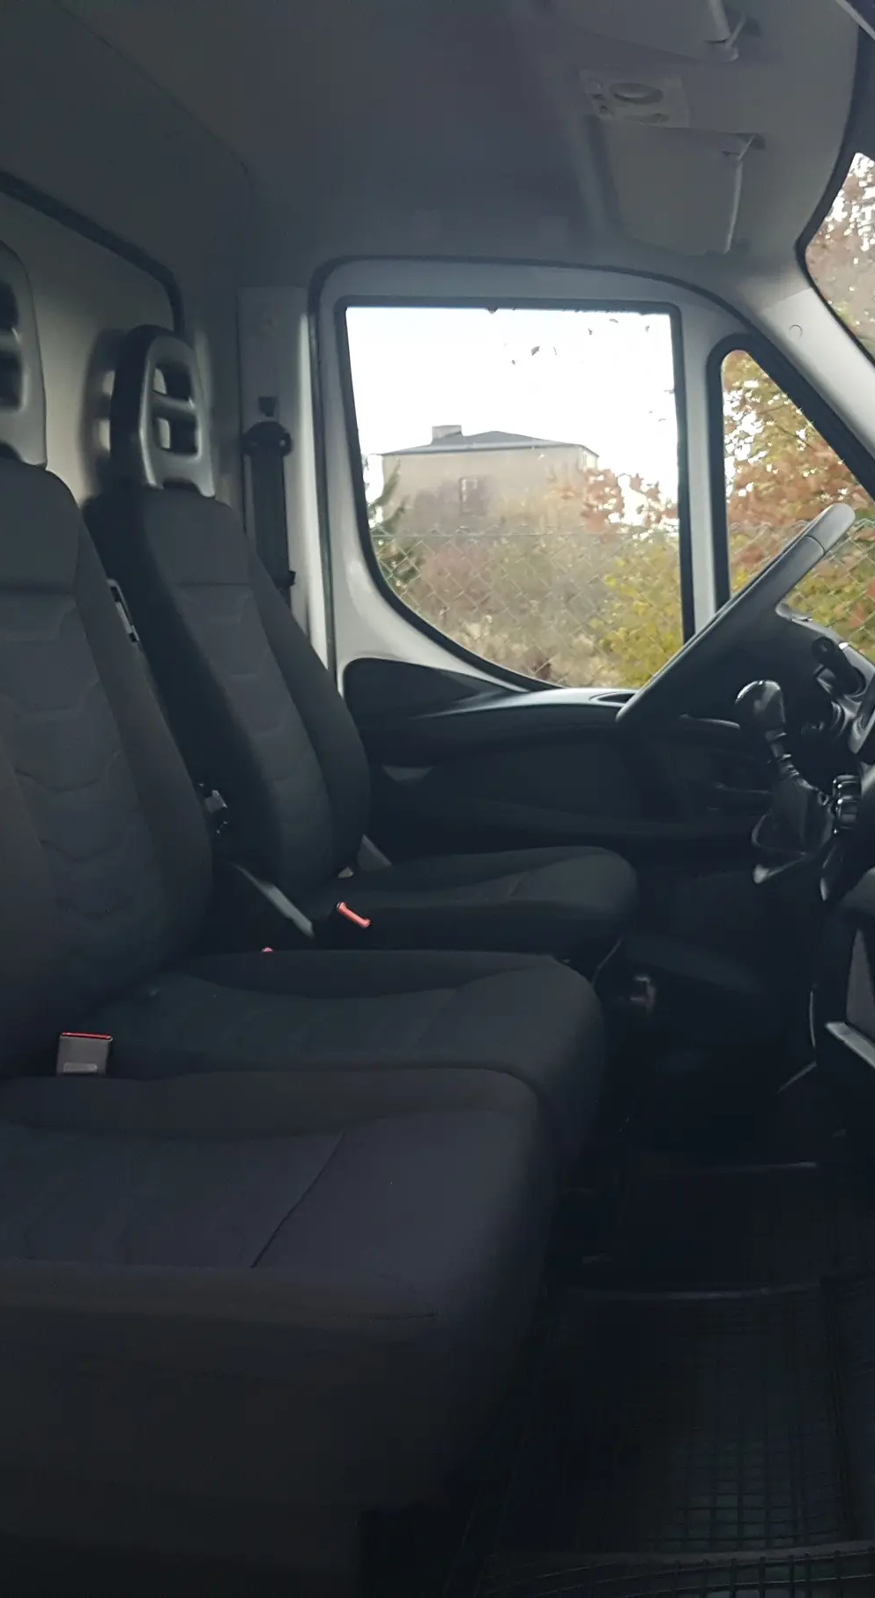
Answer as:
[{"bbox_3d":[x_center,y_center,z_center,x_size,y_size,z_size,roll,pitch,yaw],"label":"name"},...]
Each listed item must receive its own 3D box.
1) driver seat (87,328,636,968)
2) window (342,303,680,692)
[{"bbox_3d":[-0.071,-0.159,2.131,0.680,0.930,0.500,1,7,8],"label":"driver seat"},{"bbox_3d":[0.125,-0.459,2.466,0.525,0.585,0.045,1,13,8],"label":"window"}]

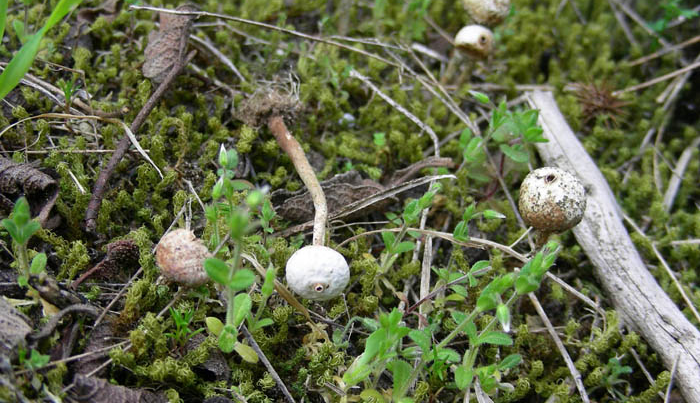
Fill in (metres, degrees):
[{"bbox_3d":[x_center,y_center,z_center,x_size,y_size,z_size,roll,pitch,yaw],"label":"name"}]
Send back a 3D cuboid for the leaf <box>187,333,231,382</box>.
[{"bbox_3d":[-0.025,0.028,0.208,0.008,0.005,0.007,0,40,0],"label":"leaf"}]

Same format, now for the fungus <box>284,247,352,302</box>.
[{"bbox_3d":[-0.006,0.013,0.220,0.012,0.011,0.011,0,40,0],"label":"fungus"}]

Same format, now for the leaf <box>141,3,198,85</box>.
[{"bbox_3d":[-0.043,-0.038,0.282,0.013,0.010,0.020,0,40,0],"label":"leaf"}]

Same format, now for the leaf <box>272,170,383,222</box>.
[{"bbox_3d":[-0.004,-0.001,0.240,0.022,0.007,0.009,0,40,0],"label":"leaf"}]

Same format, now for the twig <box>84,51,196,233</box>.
[{"bbox_3d":[-0.046,-0.014,0.256,0.006,0.006,0.063,9,41,11],"label":"twig"}]

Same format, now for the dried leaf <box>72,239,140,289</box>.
[{"bbox_3d":[-0.047,0.012,0.227,0.013,0.006,0.008,0,40,0],"label":"dried leaf"}]

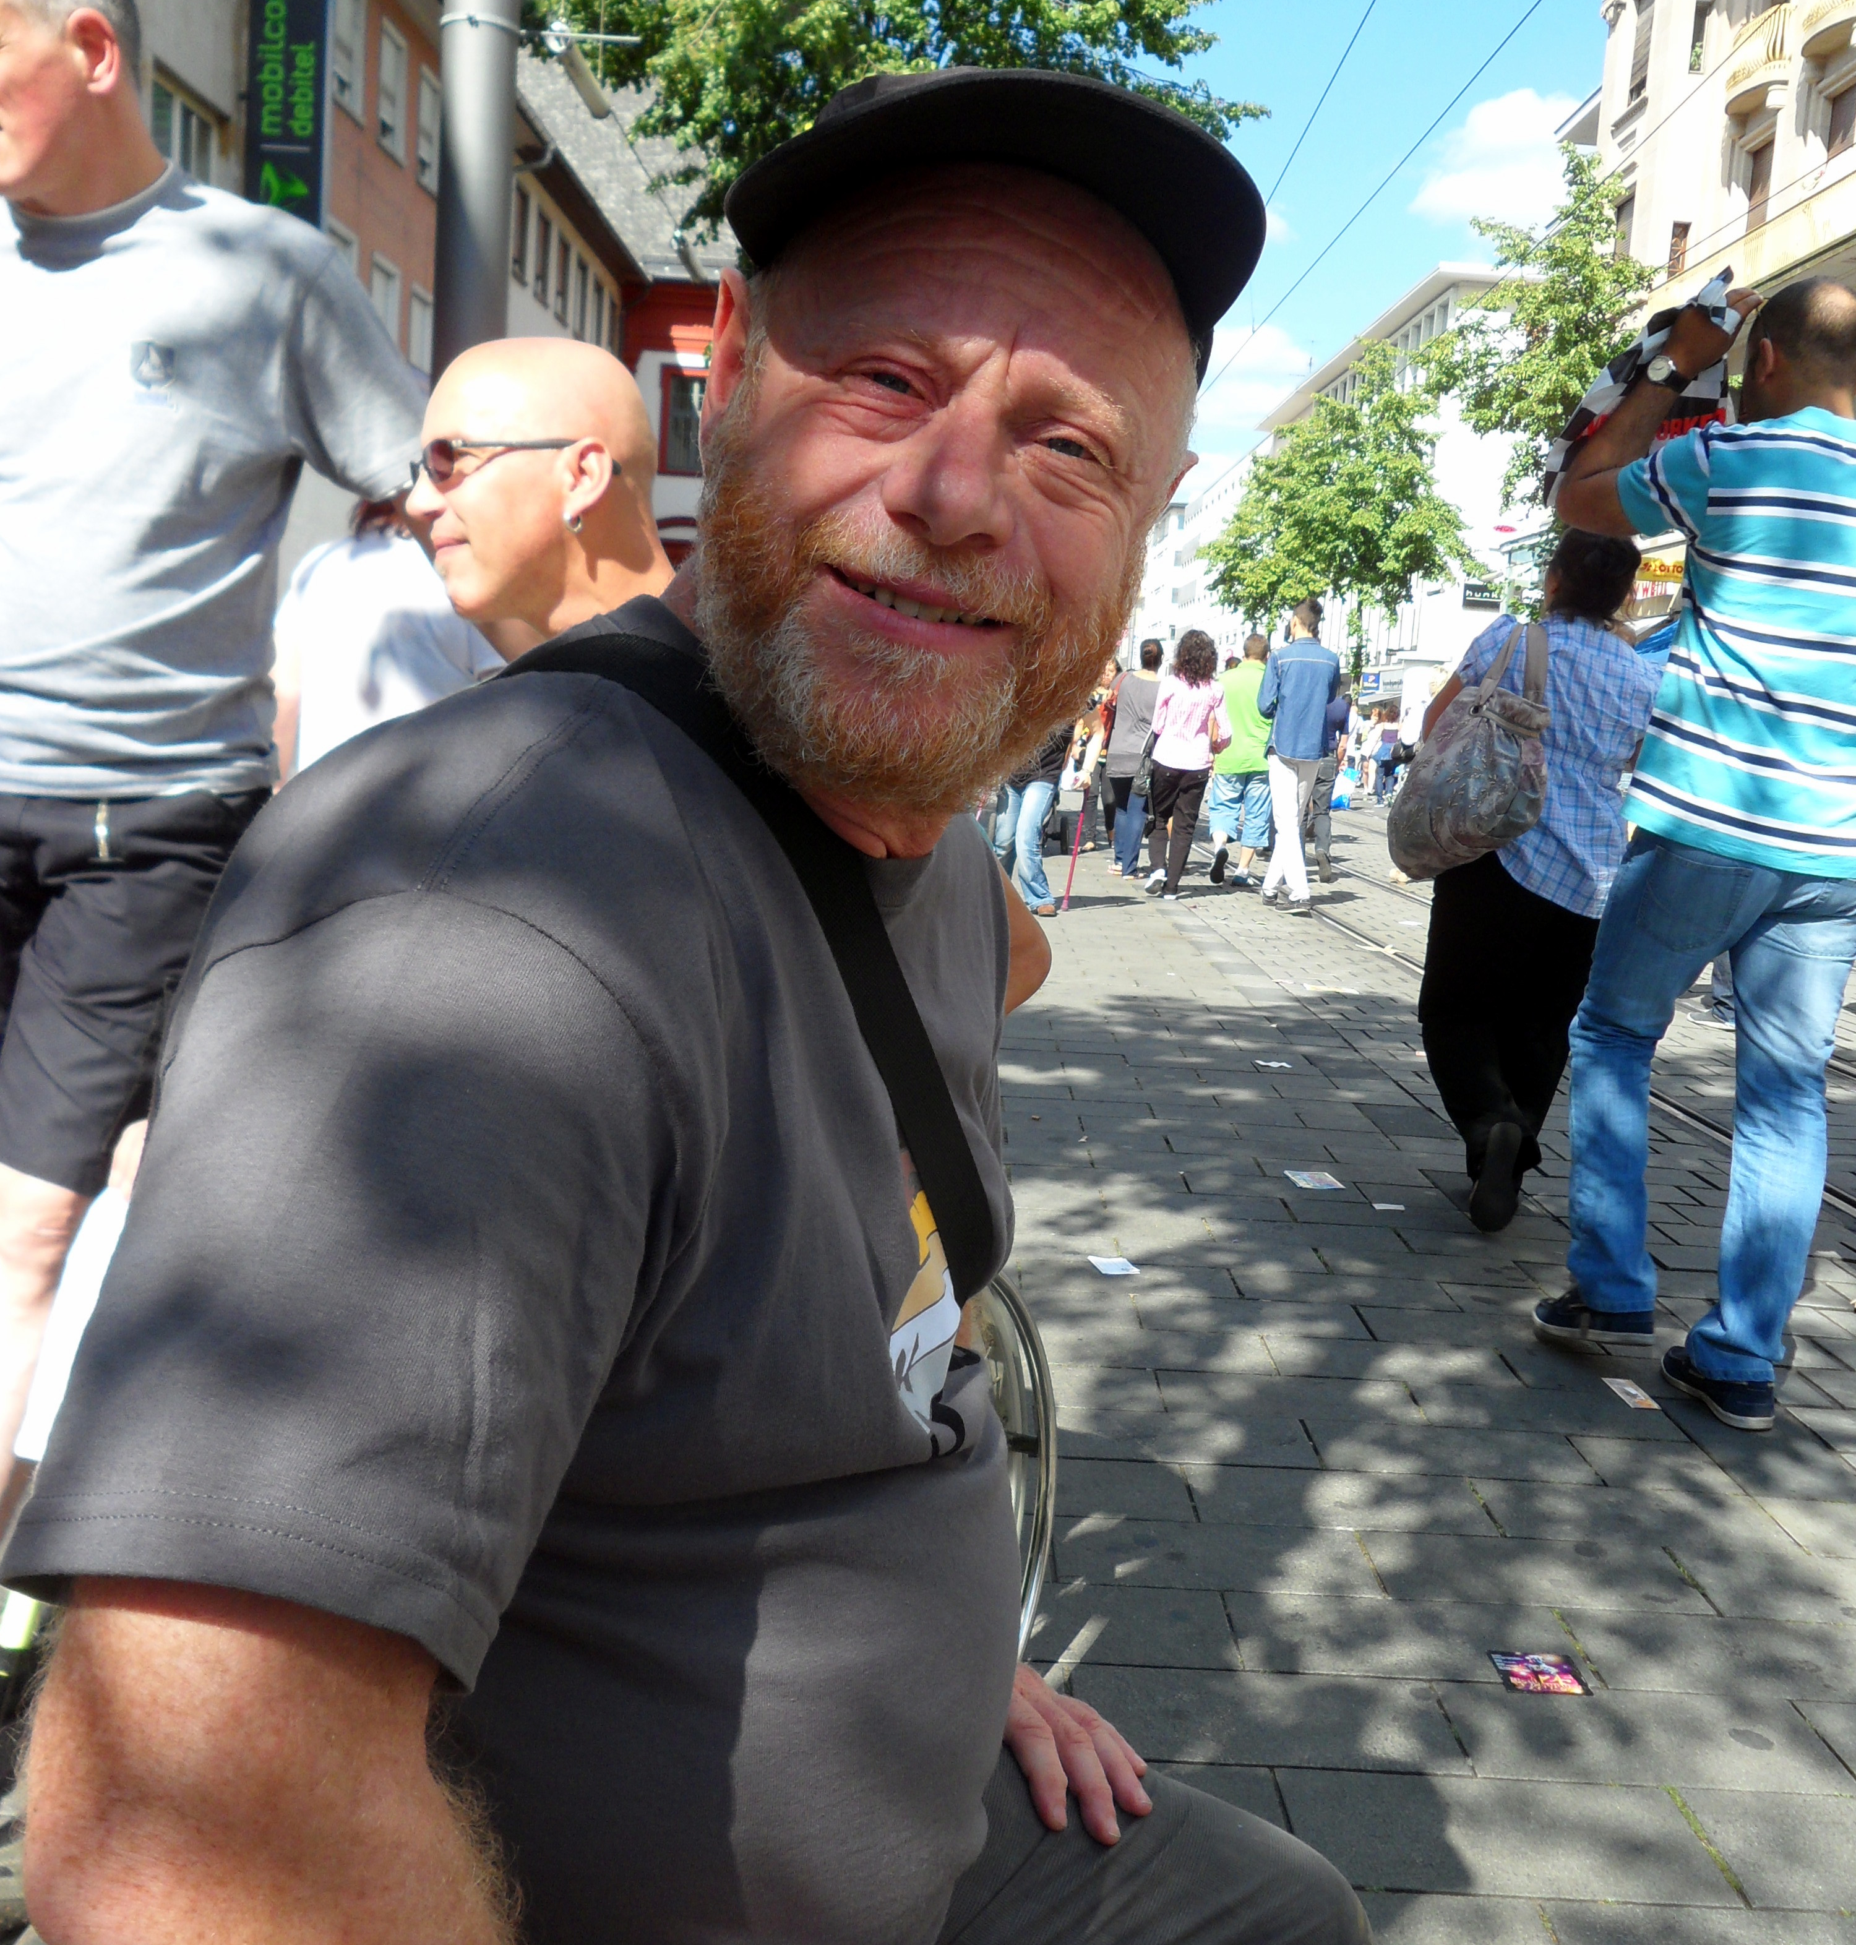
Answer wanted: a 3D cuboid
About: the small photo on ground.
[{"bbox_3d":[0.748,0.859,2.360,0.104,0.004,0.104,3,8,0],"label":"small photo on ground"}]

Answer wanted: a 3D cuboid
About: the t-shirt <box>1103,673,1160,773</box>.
[{"bbox_3d":[1.461,-1.699,13.200,0.480,0.720,0.300,3,8,0],"label":"t-shirt"}]

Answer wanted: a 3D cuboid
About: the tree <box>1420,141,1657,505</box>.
[{"bbox_3d":[7.776,-6.070,24.000,3.300,8.300,3.300,3,8,0],"label":"tree"}]

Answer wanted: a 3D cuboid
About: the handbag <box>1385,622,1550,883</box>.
[{"bbox_3d":[1.283,-0.523,4.600,0.330,0.580,0.200,7,9,25],"label":"handbag"}]

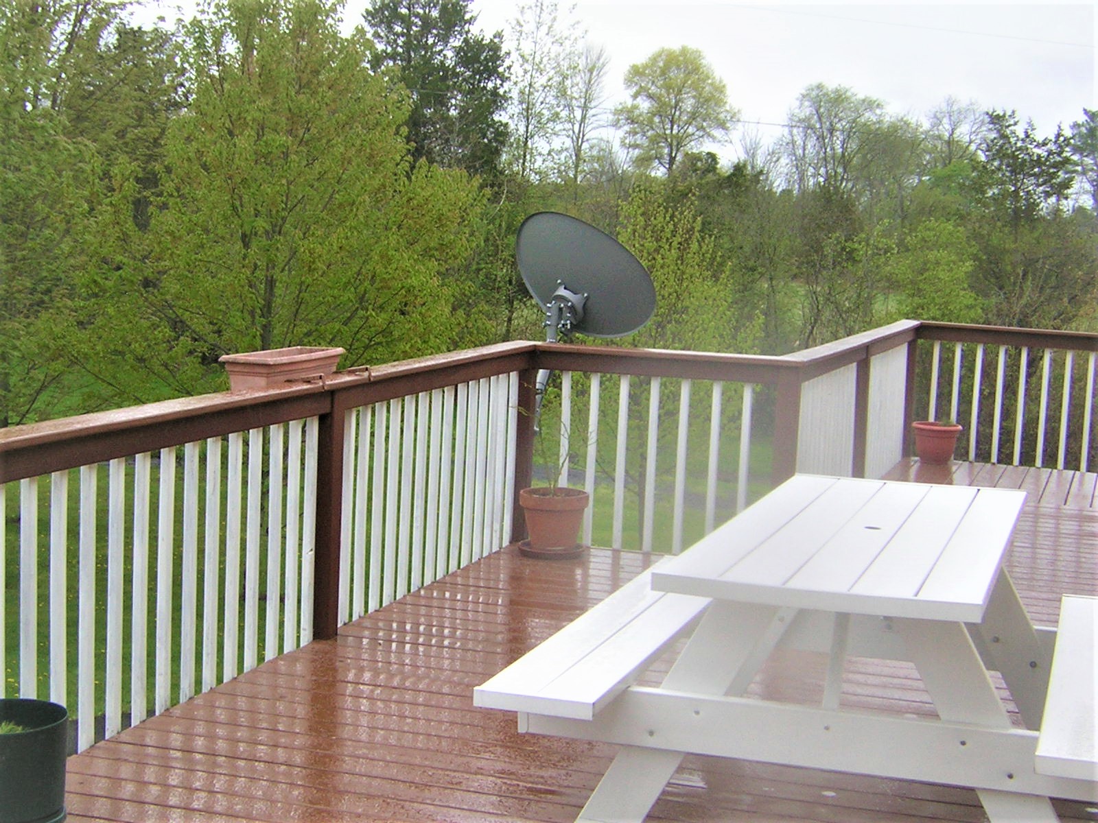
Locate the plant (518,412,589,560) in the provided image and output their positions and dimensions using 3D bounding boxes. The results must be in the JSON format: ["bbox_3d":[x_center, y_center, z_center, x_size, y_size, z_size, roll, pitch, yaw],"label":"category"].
[{"bbox_3d":[0.029,0.326,7.828,0.325,0.650,0.325,2,7,0],"label":"plant"}]

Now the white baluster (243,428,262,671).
[{"bbox_3d":[-0.987,0.453,5.704,0.034,0.860,0.034,4,7,18],"label":"white baluster"}]

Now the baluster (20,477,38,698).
[{"bbox_3d":[-1.381,0.568,4.540,0.034,0.860,0.034,4,7,18],"label":"baluster"}]

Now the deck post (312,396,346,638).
[{"bbox_3d":[-0.799,0.362,6.164,0.089,0.915,0.089,4,7,18],"label":"deck post"}]

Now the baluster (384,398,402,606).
[{"bbox_3d":[-0.620,0.351,6.825,0.035,0.823,0.035,5,7,19],"label":"baluster"}]

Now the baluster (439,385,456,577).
[{"bbox_3d":[-0.434,0.294,7.352,0.035,0.823,0.035,5,7,19],"label":"baluster"}]

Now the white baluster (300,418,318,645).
[{"bbox_3d":[-0.862,0.423,6.161,0.035,0.823,0.035,5,8,19],"label":"white baluster"}]

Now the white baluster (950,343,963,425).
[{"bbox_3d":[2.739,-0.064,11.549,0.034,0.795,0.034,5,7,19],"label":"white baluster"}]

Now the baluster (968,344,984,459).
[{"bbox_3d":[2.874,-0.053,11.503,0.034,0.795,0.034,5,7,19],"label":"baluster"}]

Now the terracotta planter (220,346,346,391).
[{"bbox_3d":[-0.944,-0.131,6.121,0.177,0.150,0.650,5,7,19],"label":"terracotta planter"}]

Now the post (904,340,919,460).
[{"bbox_3d":[2.442,-0.122,11.701,0.089,0.893,0.089,4,7,18],"label":"post"}]

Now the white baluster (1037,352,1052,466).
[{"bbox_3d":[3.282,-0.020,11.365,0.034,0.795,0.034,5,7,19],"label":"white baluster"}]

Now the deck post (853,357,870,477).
[{"bbox_3d":[1.752,0.075,9.717,0.089,0.893,0.089,4,7,18],"label":"deck post"}]

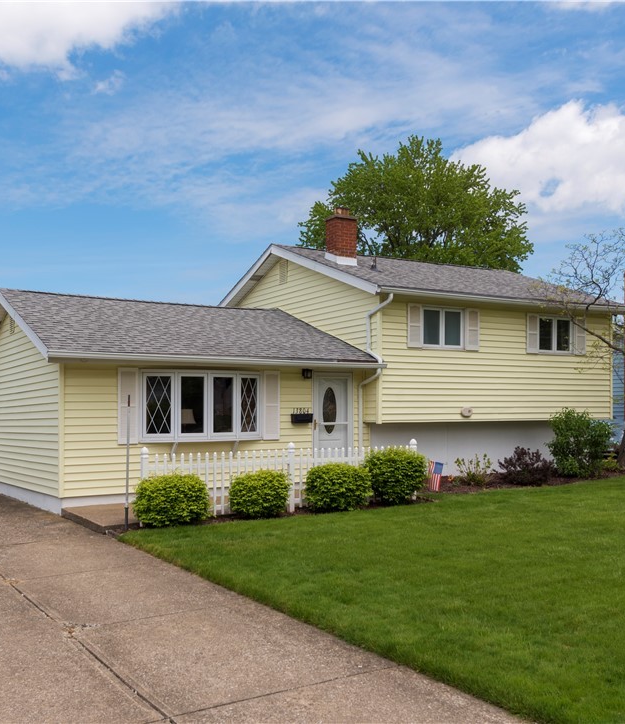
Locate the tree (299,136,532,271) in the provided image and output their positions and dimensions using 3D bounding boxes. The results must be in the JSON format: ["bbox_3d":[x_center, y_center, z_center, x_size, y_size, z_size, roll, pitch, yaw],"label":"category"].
[{"bbox_3d":[4.983,-3.300,35.000,11.400,15.200,11.000,2,-4,-33],"label":"tree"}]

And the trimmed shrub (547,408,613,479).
[{"bbox_3d":[6.347,1.920,17.200,1.550,1.600,1.450,2,-4,-33],"label":"trimmed shrub"}]

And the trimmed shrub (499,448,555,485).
[{"bbox_3d":[4.762,2.310,16.100,1.240,0.840,1.120,2,-4,-33],"label":"trimmed shrub"}]

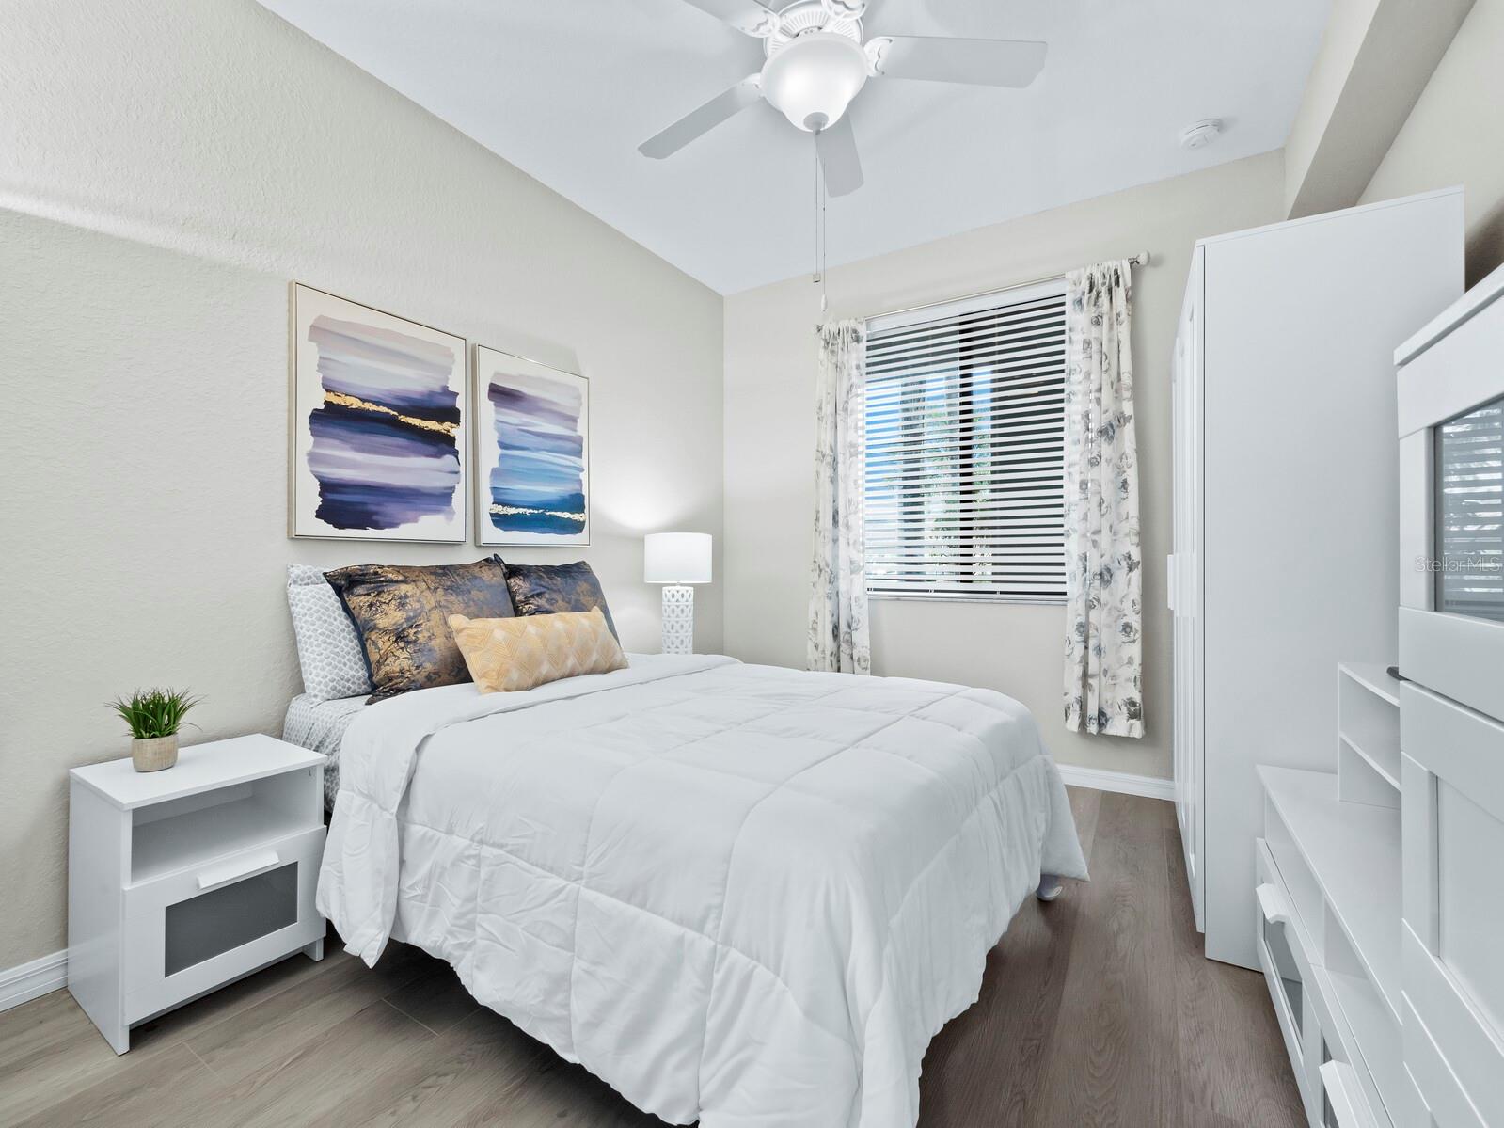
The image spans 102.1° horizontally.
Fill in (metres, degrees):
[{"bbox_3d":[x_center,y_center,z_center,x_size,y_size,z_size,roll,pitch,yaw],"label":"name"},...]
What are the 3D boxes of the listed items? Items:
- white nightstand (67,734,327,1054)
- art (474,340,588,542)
[{"bbox_3d":[-1.394,0.773,1.545,0.410,0.531,0.390,0,0,32],"label":"white nightstand"},{"bbox_3d":[-0.954,-0.482,2.689,0.040,0.805,0.585,0,0,32],"label":"art"}]

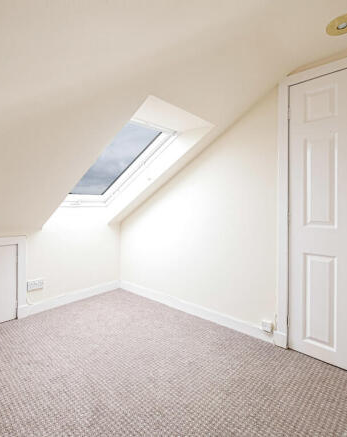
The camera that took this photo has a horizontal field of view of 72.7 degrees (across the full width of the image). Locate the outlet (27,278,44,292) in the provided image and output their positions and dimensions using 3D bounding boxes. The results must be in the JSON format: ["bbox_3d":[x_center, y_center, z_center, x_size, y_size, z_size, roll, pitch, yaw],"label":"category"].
[{"bbox_3d":[-1.417,0.682,2.414,0.025,0.093,0.146,1,3,41],"label":"outlet"}]

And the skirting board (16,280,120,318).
[{"bbox_3d":[-1.127,0.918,2.762,0.020,0.105,1.200,1,3,41],"label":"skirting board"}]

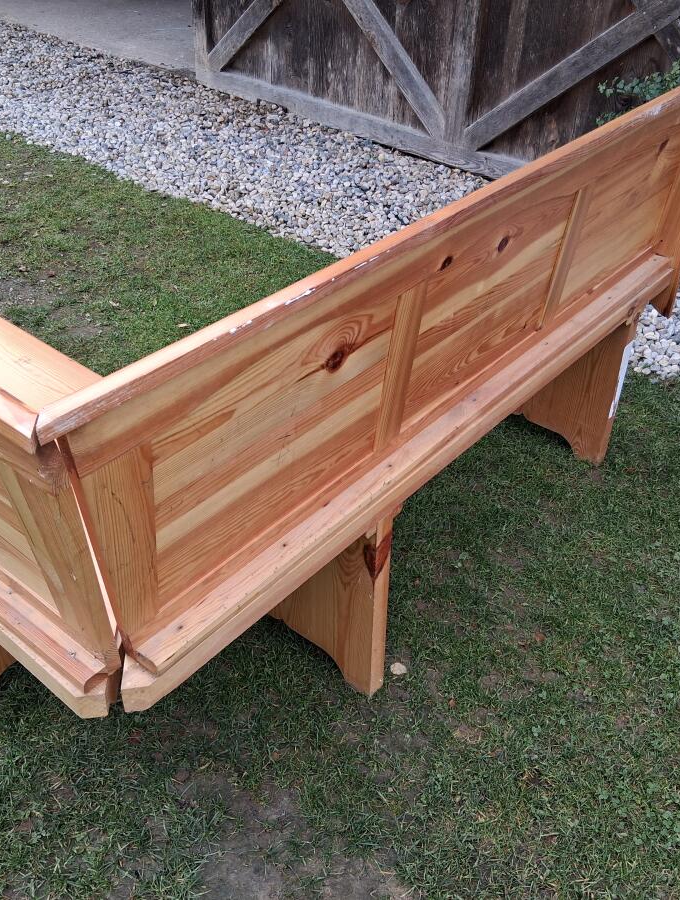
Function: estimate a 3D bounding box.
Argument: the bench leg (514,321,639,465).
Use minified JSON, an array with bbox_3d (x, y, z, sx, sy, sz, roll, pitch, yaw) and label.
[{"bbox_3d":[0.463,-0.224,2.099,0.418,0.426,0.042,29,46,30],"label":"bench leg"}]

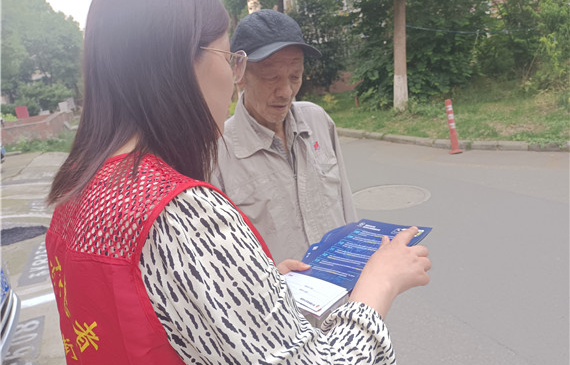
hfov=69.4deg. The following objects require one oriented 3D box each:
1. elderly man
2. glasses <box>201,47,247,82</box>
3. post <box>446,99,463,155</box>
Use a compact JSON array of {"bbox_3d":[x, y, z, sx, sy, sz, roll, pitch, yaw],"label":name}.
[{"bbox_3d":[0.018,0.360,1.258,0.500,1.650,0.360,-16,18,-34],"label":"elderly man"},{"bbox_3d":[-0.154,-0.189,0.646,0.142,0.050,0.140,0,8,-36],"label":"glasses"},{"bbox_3d":[2.290,-0.755,5.676,0.200,0.755,0.200,-13,12,0],"label":"post"}]

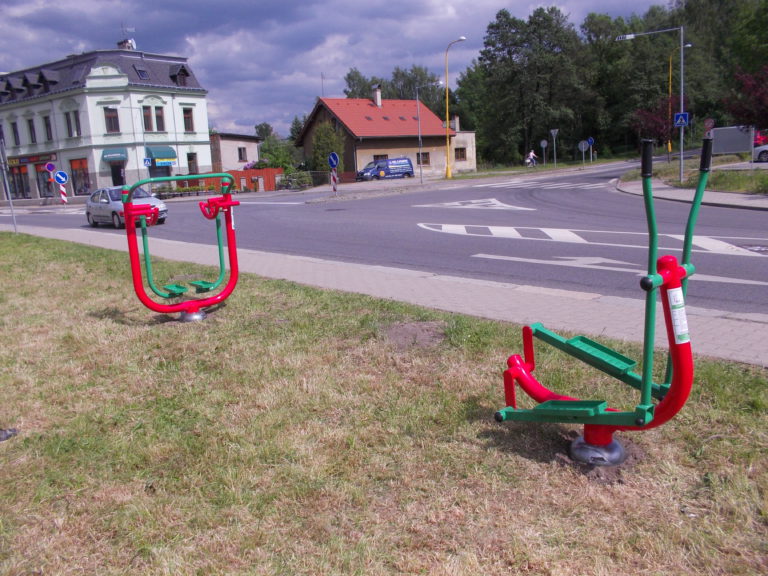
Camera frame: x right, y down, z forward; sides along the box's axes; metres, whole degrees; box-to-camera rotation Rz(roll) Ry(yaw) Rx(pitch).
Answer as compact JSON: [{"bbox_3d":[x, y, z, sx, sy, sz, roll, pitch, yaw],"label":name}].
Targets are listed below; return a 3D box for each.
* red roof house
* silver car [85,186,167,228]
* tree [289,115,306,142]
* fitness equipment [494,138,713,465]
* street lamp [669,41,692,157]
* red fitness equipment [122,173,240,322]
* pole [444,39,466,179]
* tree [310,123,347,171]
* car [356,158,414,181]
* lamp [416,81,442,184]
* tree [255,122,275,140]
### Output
[{"bbox_3d":[0.261,-15.746,65.456,15.300,9.000,10.800,-11,14,-35],"label":"red roof house"},{"bbox_3d":[-9.200,-2.930,22.750,1.700,1.420,4.100,-12,14,-40],"label":"silver car"},{"bbox_3d":[-10.964,-17.448,79.213,2.800,8.200,2.800,-3,11,0],"label":"tree"},{"bbox_3d":[1.049,0.067,3.254,0.530,1.620,1.120,-12,15,-40],"label":"fitness equipment"},{"bbox_3d":[29.926,-18.799,64.569,2.000,10.800,0.400,2,12,25],"label":"street lamp"},{"bbox_3d":[-2.083,-0.417,6.750,1.130,1.520,0.500,-10,13,-32],"label":"red fitness equipment"},{"bbox_3d":[5.602,-13.850,49.937,1.900,10.700,0.400,6,14,39],"label":"pole"},{"bbox_3d":[-5.273,-12.402,58.972,3.100,5.500,3.100,-3,11,0],"label":"tree"},{"bbox_3d":[0.174,-10.560,57.315,4.800,1.930,1.900,-10,13,-33],"label":"car"},{"bbox_3d":[3.168,-10.578,44.035,0.350,6.800,2.300,-12,14,-37],"label":"lamp"},{"bbox_3d":[-16.548,-18.627,87.232,3.400,8.000,3.400,-3,11,0],"label":"tree"}]

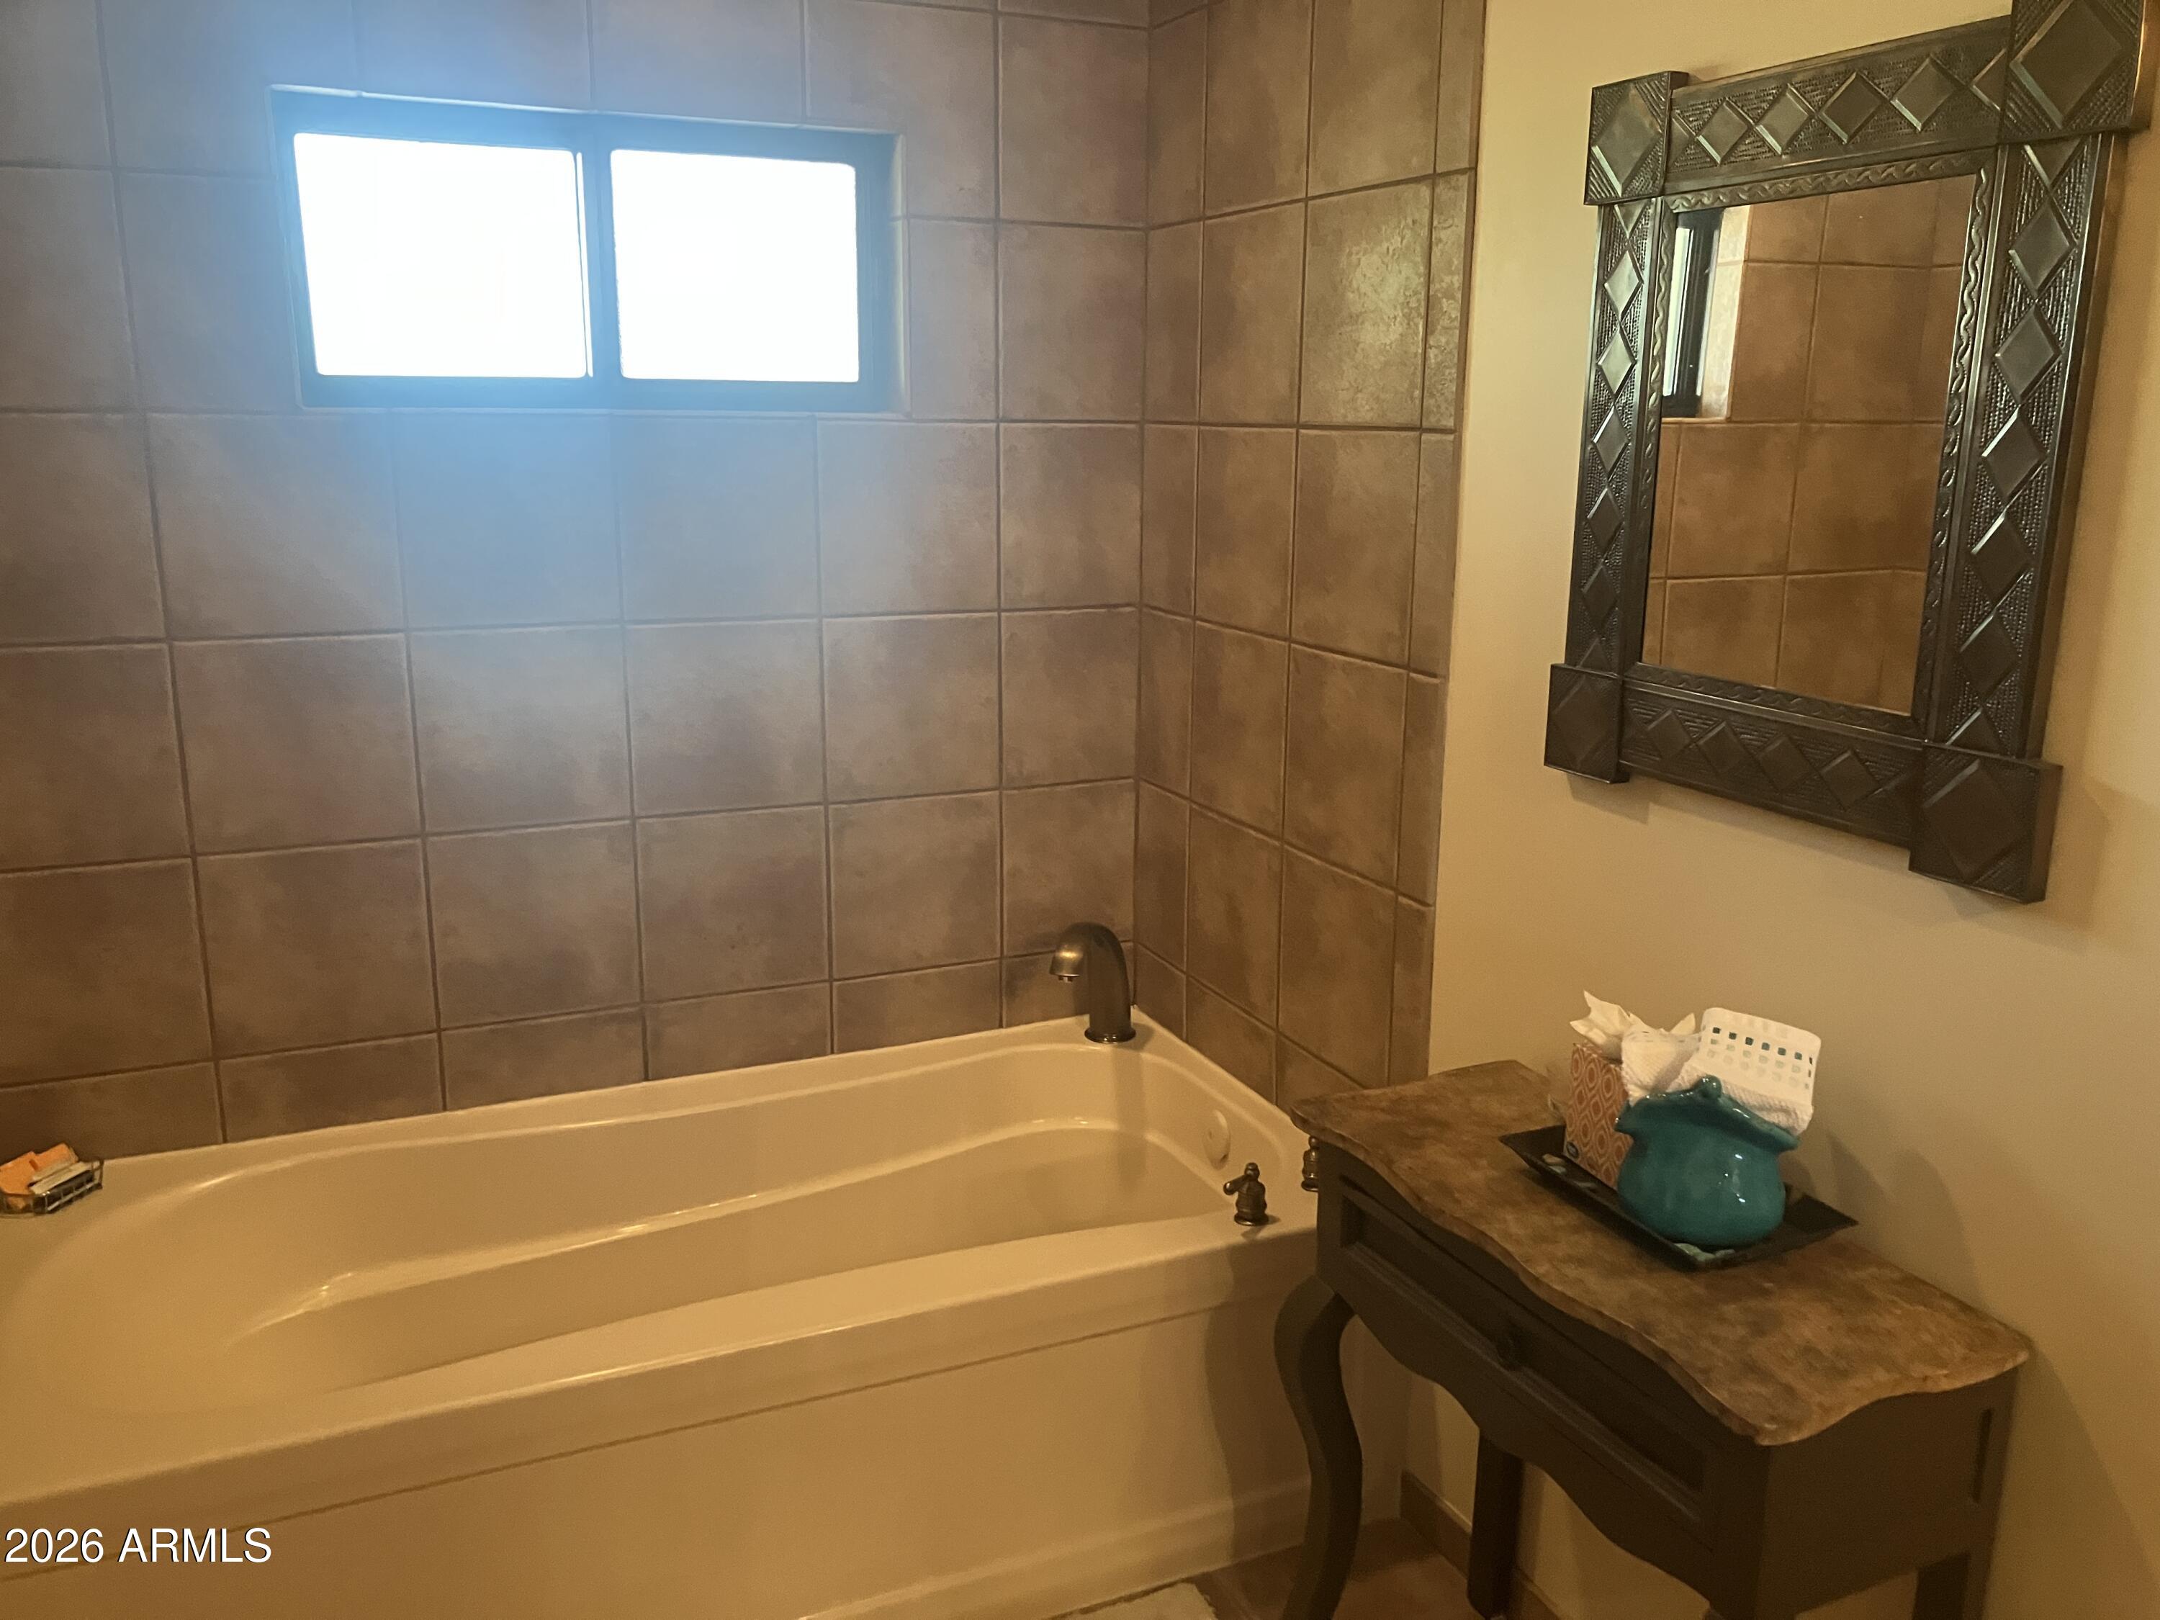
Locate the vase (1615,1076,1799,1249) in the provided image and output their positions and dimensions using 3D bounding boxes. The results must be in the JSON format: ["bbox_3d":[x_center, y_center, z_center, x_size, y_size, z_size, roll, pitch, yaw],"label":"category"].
[{"bbox_3d":[0.613,0.328,1.712,0.170,0.166,0.165,6,14,21],"label":"vase"}]

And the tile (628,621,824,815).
[{"bbox_3d":[-0.565,-0.149,2.798,0.306,0.304,0.010,-5,14,-23],"label":"tile"}]

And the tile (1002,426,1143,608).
[{"bbox_3d":[-0.014,-0.502,2.966,0.263,0.305,0.010,-5,14,-24],"label":"tile"}]

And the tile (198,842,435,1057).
[{"bbox_3d":[-1.140,0.207,2.628,0.307,0.305,0.010,-5,14,-24],"label":"tile"}]

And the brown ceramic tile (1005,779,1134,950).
[{"bbox_3d":[-0.019,0.103,3.105,0.256,0.304,0.010,-5,14,-23],"label":"brown ceramic tile"}]

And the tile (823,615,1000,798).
[{"bbox_3d":[-0.280,-0.176,2.933,0.307,0.305,0.010,-5,14,-24],"label":"tile"}]

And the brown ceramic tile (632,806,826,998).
[{"bbox_3d":[-0.568,0.154,2.868,0.305,0.305,0.010,-5,14,-24],"label":"brown ceramic tile"}]

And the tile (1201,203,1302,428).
[{"bbox_3d":[0.260,-0.741,2.635,0.010,0.305,0.305,-5,14,-24],"label":"tile"}]

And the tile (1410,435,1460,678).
[{"bbox_3d":[0.469,-0.335,2.289,0.010,0.310,0.075,-5,14,-23],"label":"tile"}]

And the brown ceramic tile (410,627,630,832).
[{"bbox_3d":[-0.851,-0.123,2.674,0.306,0.304,0.010,-5,14,-23],"label":"brown ceramic tile"}]

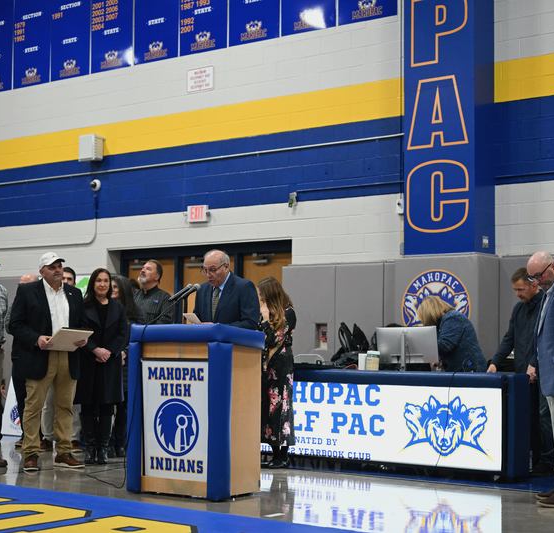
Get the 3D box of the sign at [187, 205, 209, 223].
[{"bbox_3d":[-0.937,-0.626,13.250,0.300,0.190,0.055,-2,-4,37],"label":"sign"}]

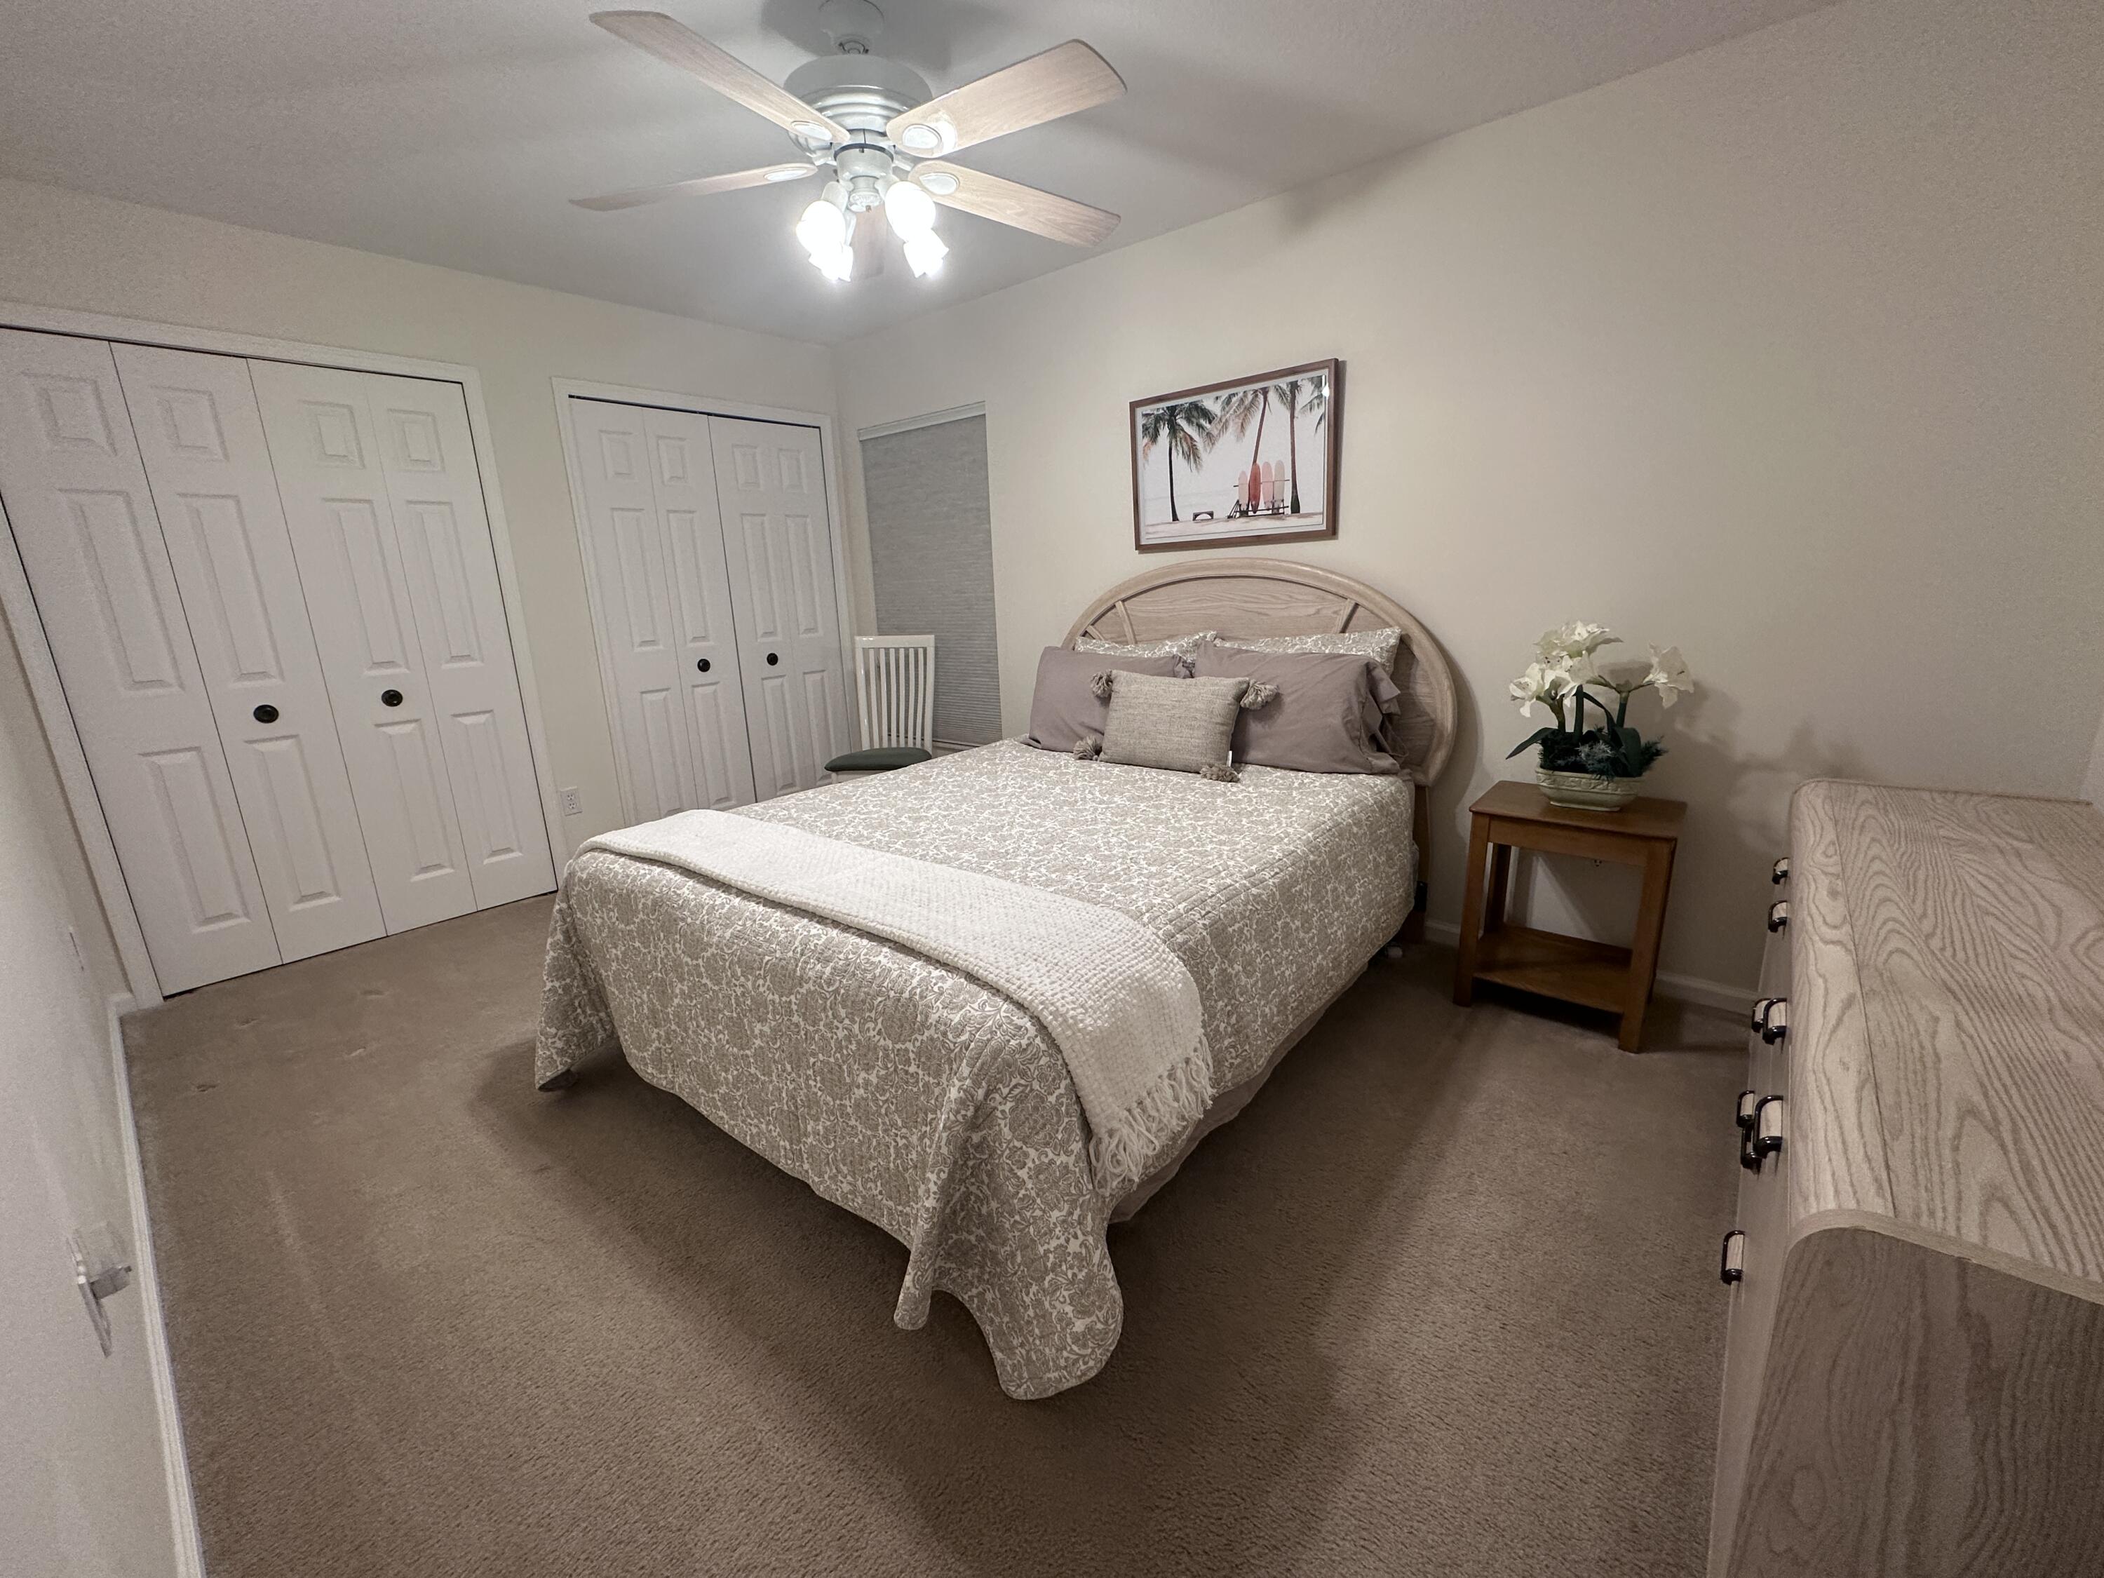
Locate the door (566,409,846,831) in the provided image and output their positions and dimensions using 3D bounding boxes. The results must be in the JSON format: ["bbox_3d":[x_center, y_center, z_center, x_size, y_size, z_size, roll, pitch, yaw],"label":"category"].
[{"bbox_3d":[-1.563,-0.746,4.200,0.037,2.023,1.212,10,18,40],"label":"door"}]

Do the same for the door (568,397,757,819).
[{"bbox_3d":[-1.764,-0.684,3.978,0.037,2.023,0.601,10,18,40],"label":"door"}]

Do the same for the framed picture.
[{"bbox_3d":[0.627,-1.164,3.058,0.798,0.549,0.029,10,18,40],"label":"framed picture"}]

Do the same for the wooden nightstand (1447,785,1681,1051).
[{"bbox_3d":[1.461,0.337,2.412,0.475,0.596,0.375,10,18,40],"label":"wooden nightstand"}]

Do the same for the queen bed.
[{"bbox_3d":[-0.045,0.019,2.465,1.720,1.295,2.210,10,18,40],"label":"queen bed"}]

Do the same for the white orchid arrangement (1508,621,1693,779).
[{"bbox_3d":[1.475,-0.220,2.317,0.411,0.464,0.250,10,18,40],"label":"white orchid arrangement"}]

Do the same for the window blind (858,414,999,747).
[{"bbox_3d":[-0.611,-1.008,4.245,0.920,1.520,0.040,10,18,40],"label":"window blind"}]

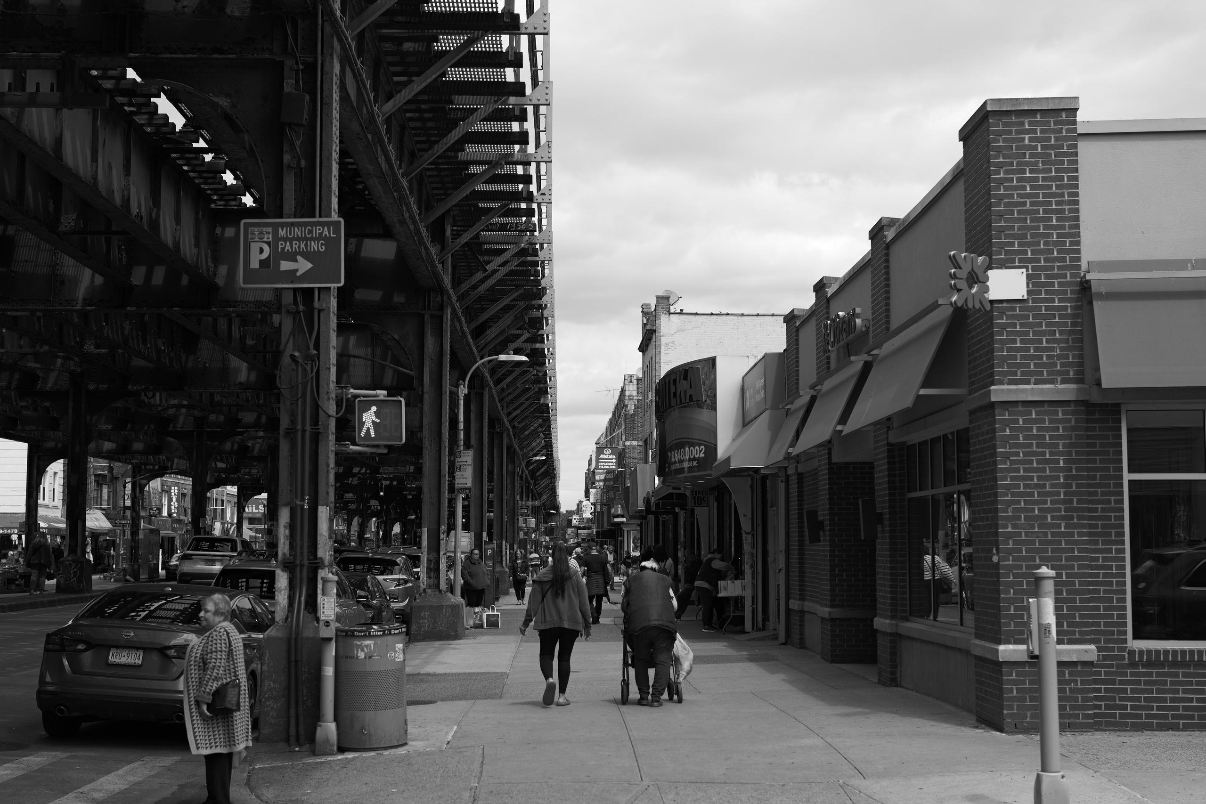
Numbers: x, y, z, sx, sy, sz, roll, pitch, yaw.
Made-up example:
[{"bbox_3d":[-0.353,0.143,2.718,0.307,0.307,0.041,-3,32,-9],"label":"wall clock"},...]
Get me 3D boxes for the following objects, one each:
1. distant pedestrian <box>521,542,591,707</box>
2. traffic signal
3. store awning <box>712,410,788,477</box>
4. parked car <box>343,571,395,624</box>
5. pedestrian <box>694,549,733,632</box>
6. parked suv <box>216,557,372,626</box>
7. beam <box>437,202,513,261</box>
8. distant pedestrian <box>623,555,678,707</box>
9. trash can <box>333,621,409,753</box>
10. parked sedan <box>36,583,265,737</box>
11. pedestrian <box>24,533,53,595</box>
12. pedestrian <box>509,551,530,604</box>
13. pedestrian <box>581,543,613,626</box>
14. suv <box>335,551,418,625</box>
[{"bbox_3d":[-0.496,2.310,17.450,0.720,1.680,0.520,0,-5,-1],"label":"distant pedestrian"},{"bbox_3d":[-2.022,0.175,15.200,0.430,0.430,0.200,0,-5,-1],"label":"traffic signal"},{"bbox_3d":[2.545,0.782,29.524,0.970,0.950,3.900,0,-5,-1],"label":"store awning"},{"bbox_3d":[-4.790,3.766,30.600,1.820,1.430,4.600,0,-5,-1],"label":"parked car"},{"bbox_3d":[2.076,3.519,31.400,0.720,1.560,0.520,1,-5,-11],"label":"pedestrian"},{"bbox_3d":[-4.630,3.110,24.600,1.860,1.700,4.600,0,-5,-1],"label":"parked suv"},{"bbox_3d":[-2.014,-2.680,26.337,1.526,0.130,0.120,-37,-3,-4],"label":"beam"},{"bbox_3d":[0.494,2.367,17.400,0.600,1.510,0.650,0,-5,-1],"label":"distant pedestrian"},{"bbox_3d":[-1.931,2.375,13.900,0.600,0.970,0.600,0,-5,-1],"label":"trash can"},{"bbox_3d":[-4.291,2.588,17.192,1.850,1.450,4.900,0,-5,-2],"label":"parked sedan"},{"bbox_3d":[-14.589,4.174,43.403,0.620,1.580,0.420,0,-5,-2],"label":"pedestrian"},{"bbox_3d":[-2.410,5.051,48.400,0.560,1.570,0.420,0,-5,-1],"label":"pedestrian"},{"bbox_3d":[-0.133,3.660,33.711,0.580,1.650,0.500,0,-5,0],"label":"pedestrian"},{"bbox_3d":[-4.450,3.860,33.944,1.870,1.690,4.700,0,-5,-2],"label":"suv"}]

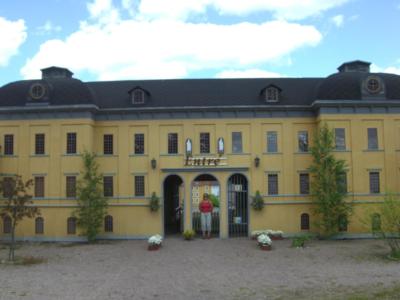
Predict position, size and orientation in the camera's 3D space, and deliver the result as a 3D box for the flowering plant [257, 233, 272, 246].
[{"bbox_3d":[1.850,2.558,12.495,0.427,0.387,0.406,-1,-4,1],"label":"flowering plant"}]

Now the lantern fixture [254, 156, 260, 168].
[{"bbox_3d":[2.091,0.465,15.967,0.203,0.400,0.220,-1,-5,2],"label":"lantern fixture"}]

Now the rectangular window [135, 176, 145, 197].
[{"bbox_3d":[-2.203,1.331,16.143,0.348,0.746,0.091,-1,-4,2],"label":"rectangular window"}]

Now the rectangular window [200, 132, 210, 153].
[{"bbox_3d":[0.179,-0.263,16.238,0.373,0.773,0.100,-1,-5,2],"label":"rectangular window"}]

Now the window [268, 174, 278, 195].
[{"bbox_3d":[2.673,1.256,15.957,0.348,0.746,0.091,-1,-4,2],"label":"window"}]

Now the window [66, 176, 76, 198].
[{"bbox_3d":[-4.570,1.322,15.653,0.348,0.746,0.091,-1,-4,2],"label":"window"}]

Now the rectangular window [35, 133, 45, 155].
[{"bbox_3d":[-5.739,-0.203,15.818,0.348,0.760,0.091,-1,-4,2],"label":"rectangular window"}]

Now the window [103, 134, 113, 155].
[{"bbox_3d":[-3.450,-0.204,16.539,0.349,0.751,0.080,-1,-6,2],"label":"window"}]

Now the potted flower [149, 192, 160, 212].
[{"bbox_3d":[-1.629,1.902,15.896,0.400,0.701,0.350,-1,-5,2],"label":"potted flower"}]

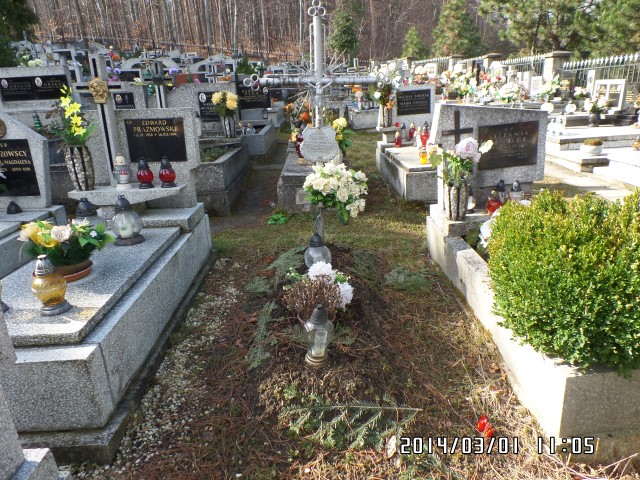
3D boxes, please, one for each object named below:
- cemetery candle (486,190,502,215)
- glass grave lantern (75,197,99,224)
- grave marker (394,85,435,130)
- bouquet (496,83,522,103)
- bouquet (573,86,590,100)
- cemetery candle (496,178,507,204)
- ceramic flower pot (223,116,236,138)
[{"bbox_3d":[1.419,-0.310,3.451,0.128,0.190,0.128,-1,21,0],"label":"cemetery candle"},{"bbox_3d":[-1.600,-0.119,2.935,0.205,0.280,0.205,-3,17,0],"label":"glass grave lantern"},{"bbox_3d":[1.399,-1.953,6.363,0.670,0.720,0.130,-4,21,-4],"label":"grave marker"},{"bbox_3d":[3.610,-2.810,8.100,0.470,0.360,0.400,-3,17,0],"label":"bouquet"},{"bbox_3d":[4.992,-2.797,8.117,0.320,0.280,0.300,-3,20,0],"label":"bouquet"},{"bbox_3d":[1.303,-0.348,3.053,0.075,0.190,0.075,-3,20,0],"label":"cemetery candle"},{"bbox_3d":[-1.291,-1.614,6.100,0.180,0.340,0.180,-3,17,0],"label":"ceramic flower pot"}]

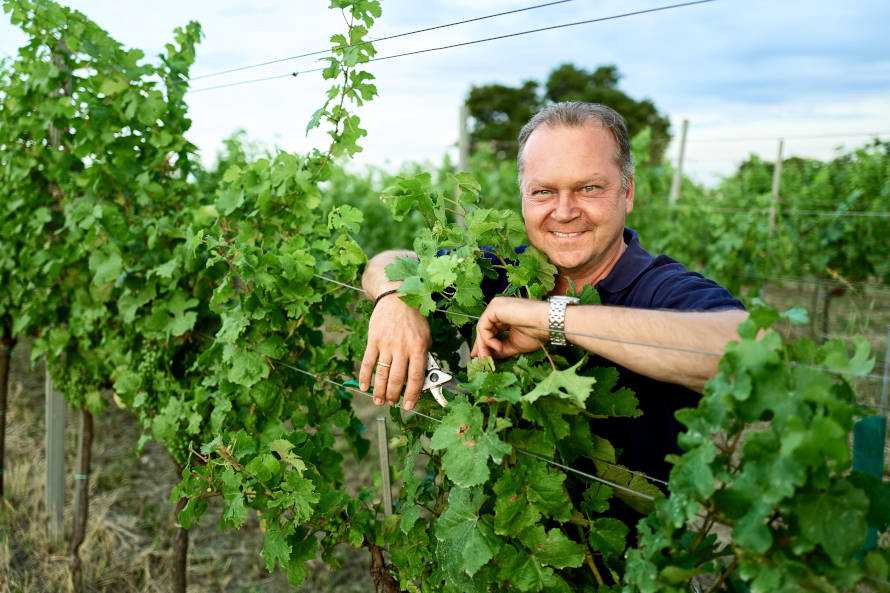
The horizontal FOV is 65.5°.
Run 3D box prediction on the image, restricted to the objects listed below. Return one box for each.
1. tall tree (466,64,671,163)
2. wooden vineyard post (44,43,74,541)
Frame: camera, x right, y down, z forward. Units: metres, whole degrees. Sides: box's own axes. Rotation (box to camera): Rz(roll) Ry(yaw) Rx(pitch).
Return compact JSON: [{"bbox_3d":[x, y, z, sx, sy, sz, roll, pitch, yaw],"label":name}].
[{"bbox_3d":[4.885,-6.145,28.480,8.200,6.400,7.500,4,9,10],"label":"tall tree"},{"bbox_3d":[-1.452,0.026,2.600,0.070,1.850,0.070,14,12,43],"label":"wooden vineyard post"}]

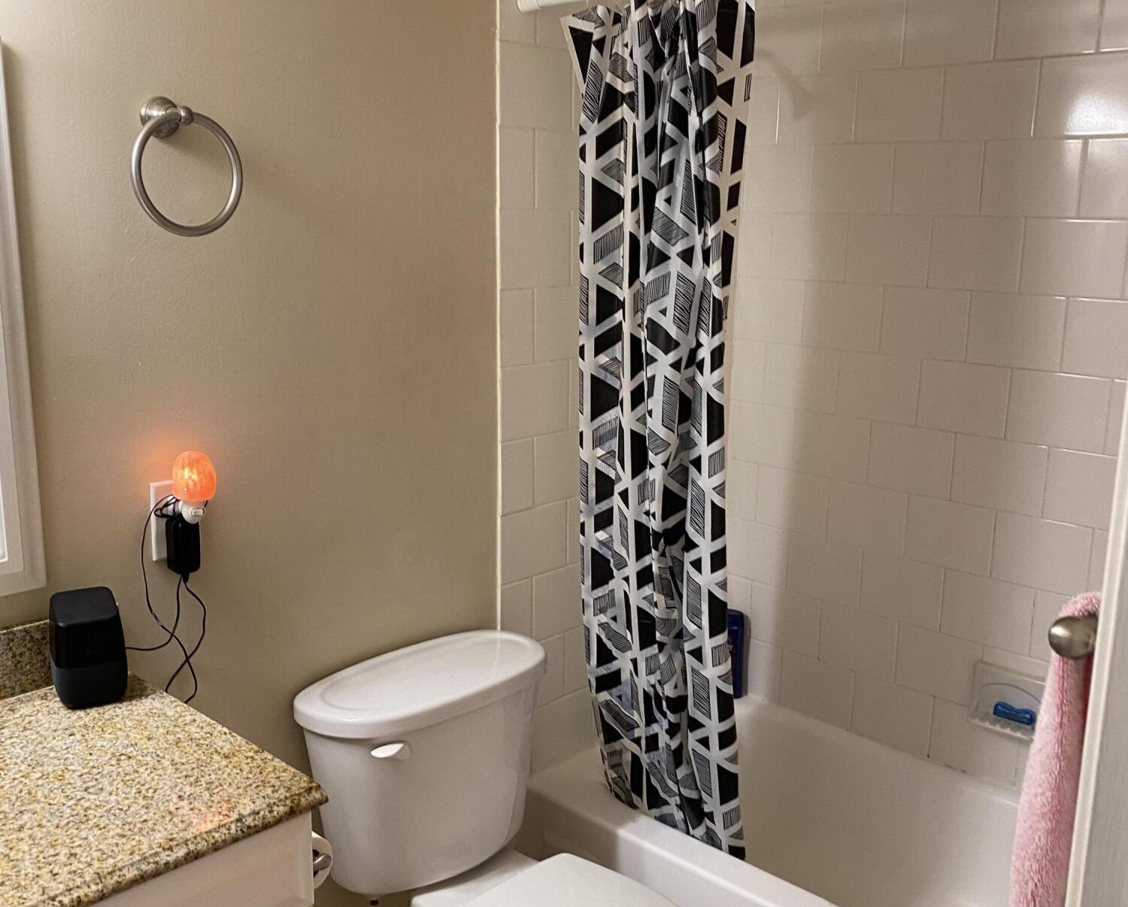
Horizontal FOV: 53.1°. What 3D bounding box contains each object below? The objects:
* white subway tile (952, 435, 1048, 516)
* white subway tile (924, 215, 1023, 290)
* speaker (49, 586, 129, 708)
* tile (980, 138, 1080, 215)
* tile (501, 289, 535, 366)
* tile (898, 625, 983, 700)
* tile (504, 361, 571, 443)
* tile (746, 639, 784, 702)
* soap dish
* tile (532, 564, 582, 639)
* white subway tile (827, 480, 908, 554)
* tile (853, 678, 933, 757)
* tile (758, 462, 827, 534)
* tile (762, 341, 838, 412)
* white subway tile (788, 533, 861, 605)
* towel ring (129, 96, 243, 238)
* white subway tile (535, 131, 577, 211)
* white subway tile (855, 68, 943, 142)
[{"bbox_3d":[0.929,0.045,2.411,0.198,0.151,0.010,12,17,41],"label":"white subway tile"},{"bbox_3d":[0.865,-0.419,2.373,0.201,0.152,0.008,13,17,43],"label":"white subway tile"},{"bbox_3d":[-0.678,0.275,1.607,0.094,0.144,0.094,-5,14,-26],"label":"speaker"},{"bbox_3d":[0.940,-0.553,2.272,0.201,0.152,0.008,13,17,43],"label":"tile"},{"bbox_3d":[-0.094,-0.252,2.243,0.010,0.151,0.101,12,17,41],"label":"tile"},{"bbox_3d":[0.857,0.481,2.585,0.200,0.152,0.010,12,17,41],"label":"tile"},{"bbox_3d":[-0.064,-0.110,2.352,0.010,0.152,0.200,12,17,42],"label":"tile"},{"bbox_3d":[0.478,0.542,2.912,0.197,0.151,0.010,12,17,41],"label":"tile"},{"bbox_3d":[0.951,0.536,2.440,0.164,0.126,0.068,12,17,42],"label":"soap dish"},{"bbox_3d":[0.000,0.323,2.510,0.010,0.152,0.200,12,17,41],"label":"tile"},{"bbox_3d":[0.703,0.145,2.617,0.197,0.151,0.010,12,17,41],"label":"white subway tile"},{"bbox_3d":[0.774,0.611,2.664,0.198,0.150,0.009,12,17,42],"label":"tile"},{"bbox_3d":[0.566,0.117,2.784,0.200,0.152,0.010,12,17,41],"label":"tile"},{"bbox_3d":[0.569,-0.184,2.715,0.201,0.152,0.008,13,17,43],"label":"tile"},{"bbox_3d":[0.635,0.282,2.740,0.198,0.151,0.010,12,17,41],"label":"white subway tile"},{"bbox_3d":[-0.556,-0.415,1.636,0.086,0.197,0.175,12,17,42],"label":"towel ring"},{"bbox_3d":[0.014,-0.575,2.300,0.008,0.152,0.201,13,17,43],"label":"white subway tile"},{"bbox_3d":[0.726,-0.753,2.450,0.200,0.152,0.010,12,17,41],"label":"white subway tile"}]

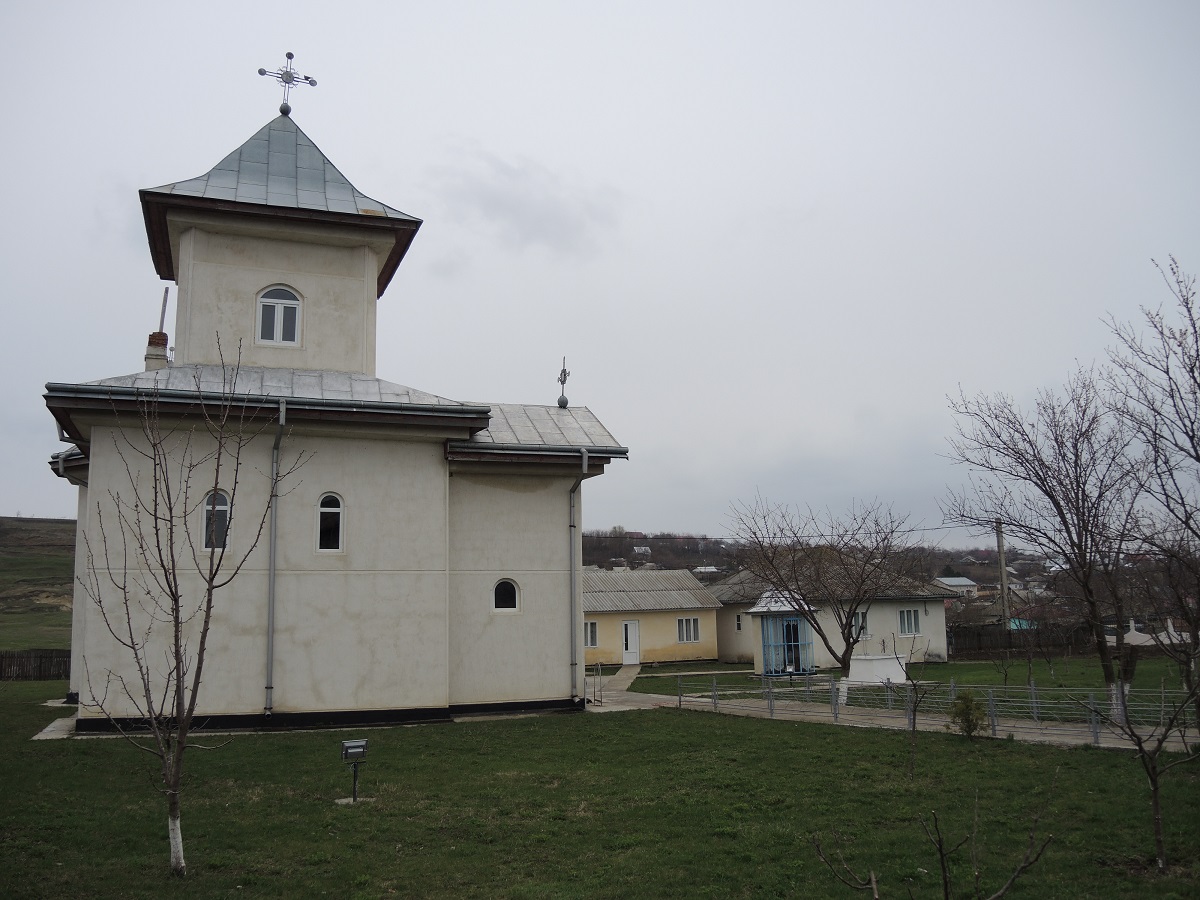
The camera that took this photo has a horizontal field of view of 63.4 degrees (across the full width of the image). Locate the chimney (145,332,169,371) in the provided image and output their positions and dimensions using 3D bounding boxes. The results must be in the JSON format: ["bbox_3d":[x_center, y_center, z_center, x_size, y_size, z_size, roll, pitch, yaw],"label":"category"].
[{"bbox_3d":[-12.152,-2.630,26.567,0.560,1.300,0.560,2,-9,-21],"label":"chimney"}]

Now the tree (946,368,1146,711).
[{"bbox_3d":[11.133,2.256,24.200,5.100,8.500,5.100,2,-9,-21],"label":"tree"}]

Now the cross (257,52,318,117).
[{"bbox_3d":[-9.093,-10.589,28.250,1.620,1.950,0.320,2,-9,-21],"label":"cross"}]

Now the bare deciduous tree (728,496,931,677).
[{"bbox_3d":[6.412,4.187,27.000,5.600,5.600,5.400,2,-9,-21],"label":"bare deciduous tree"}]

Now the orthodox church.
[{"bbox_3d":[-7.341,-1.517,27.592,14.200,17.300,9.000,2,-9,-21],"label":"orthodox church"}]

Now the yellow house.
[{"bbox_3d":[0.255,8.232,48.465,9.200,4.500,7.800,2,-8,-18],"label":"yellow house"}]

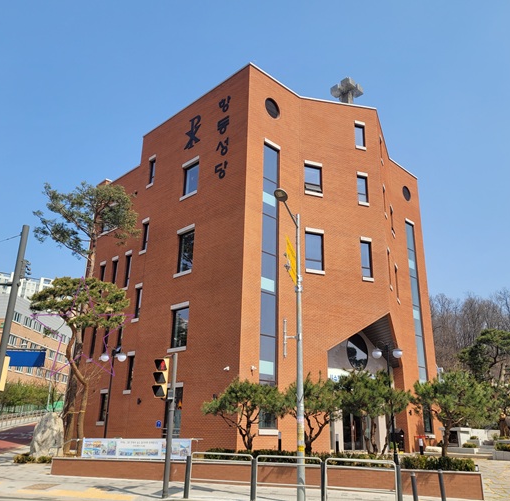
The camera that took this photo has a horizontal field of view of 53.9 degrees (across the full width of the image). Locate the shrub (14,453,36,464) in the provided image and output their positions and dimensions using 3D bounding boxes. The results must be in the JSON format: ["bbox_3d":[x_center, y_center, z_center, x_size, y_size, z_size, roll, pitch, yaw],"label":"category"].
[{"bbox_3d":[-9.989,8.966,21.762,0.950,0.480,0.750,9,-22,-21],"label":"shrub"}]

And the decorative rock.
[{"bbox_3d":[-8.226,7.309,19.856,1.050,1.708,0.750,7,-21,-14],"label":"decorative rock"}]

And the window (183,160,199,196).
[{"bbox_3d":[-3.393,-3.759,26.590,1.429,1.785,0.150,-18,-28,42],"label":"window"}]

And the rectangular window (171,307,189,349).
[{"bbox_3d":[-3.545,3.672,23.767,1.391,1.911,0.150,-18,-28,42],"label":"rectangular window"}]

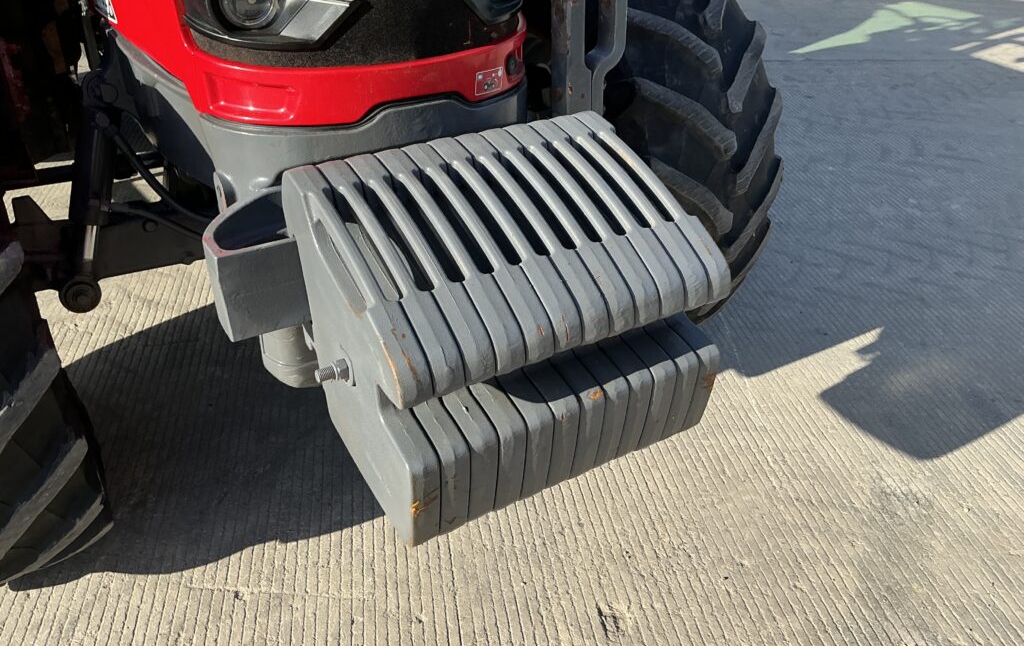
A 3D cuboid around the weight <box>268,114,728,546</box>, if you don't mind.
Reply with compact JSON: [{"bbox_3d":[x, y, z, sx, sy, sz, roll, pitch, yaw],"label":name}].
[{"bbox_3d":[-0.006,-0.029,1.347,0.554,0.440,0.432,-17,39,-26],"label":"weight"}]

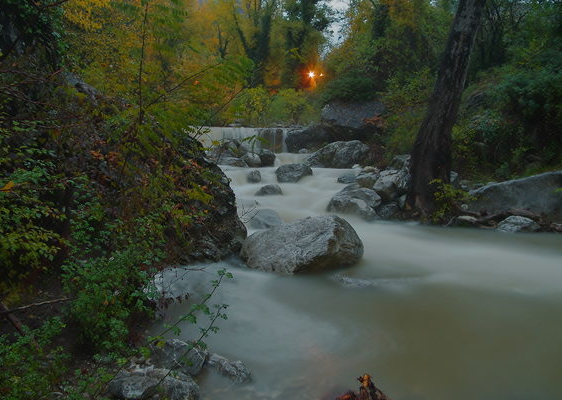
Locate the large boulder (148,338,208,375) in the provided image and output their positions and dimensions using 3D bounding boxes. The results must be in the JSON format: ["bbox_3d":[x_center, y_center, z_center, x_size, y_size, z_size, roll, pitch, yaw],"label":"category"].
[{"bbox_3d":[-0.751,1.118,3.265,0.400,0.200,0.310,0,11,-2],"label":"large boulder"}]

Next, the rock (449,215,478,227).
[{"bbox_3d":[3.071,0.318,7.467,0.502,0.167,0.402,4,11,22],"label":"rock"}]

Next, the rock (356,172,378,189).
[{"bbox_3d":[1.744,-0.394,9.148,0.462,0.309,0.393,2,11,11],"label":"rock"}]

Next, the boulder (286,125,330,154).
[{"bbox_3d":[0.905,-1.799,13.189,1.573,0.784,1.180,1,11,3],"label":"boulder"}]

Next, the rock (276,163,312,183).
[{"bbox_3d":[0.324,-0.657,10.900,0.914,0.491,0.686,0,8,0],"label":"rock"}]

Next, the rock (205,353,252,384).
[{"bbox_3d":[-0.372,1.169,3.160,0.340,0.140,0.200,4,11,22],"label":"rock"}]

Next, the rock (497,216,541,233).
[{"bbox_3d":[3.862,0.395,7.300,0.608,0.223,0.425,0,8,0],"label":"rock"}]

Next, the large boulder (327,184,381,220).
[{"bbox_3d":[1.326,0.003,8.047,0.975,0.575,0.829,2,11,9],"label":"large boulder"}]

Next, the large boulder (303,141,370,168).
[{"bbox_3d":[1.537,-1.279,12.600,1.802,0.764,1.261,0,8,0],"label":"large boulder"}]

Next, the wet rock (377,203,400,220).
[{"bbox_3d":[1.865,0.178,7.775,0.412,0.290,0.350,3,11,14],"label":"wet rock"}]

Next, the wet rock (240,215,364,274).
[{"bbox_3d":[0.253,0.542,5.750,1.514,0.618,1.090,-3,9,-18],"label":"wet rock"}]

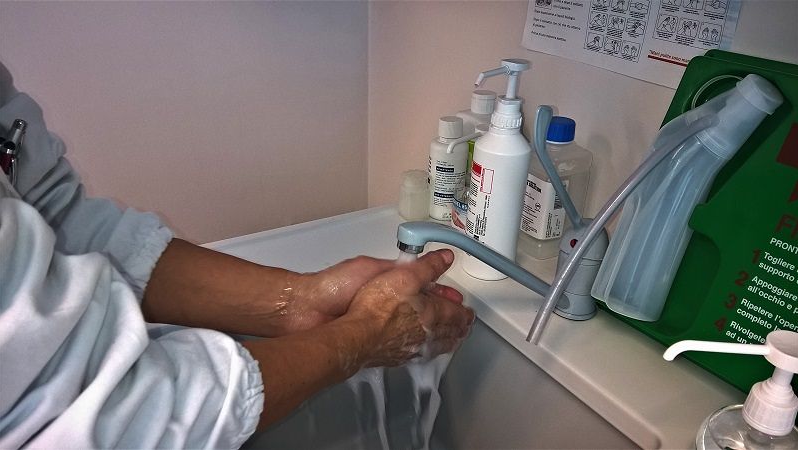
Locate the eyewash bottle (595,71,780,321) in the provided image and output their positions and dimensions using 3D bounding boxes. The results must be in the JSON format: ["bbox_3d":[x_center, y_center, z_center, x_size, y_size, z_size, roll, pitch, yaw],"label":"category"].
[{"bbox_3d":[0.299,-0.025,0.656,0.061,0.255,0.091,-3,32,-48],"label":"eyewash bottle"}]

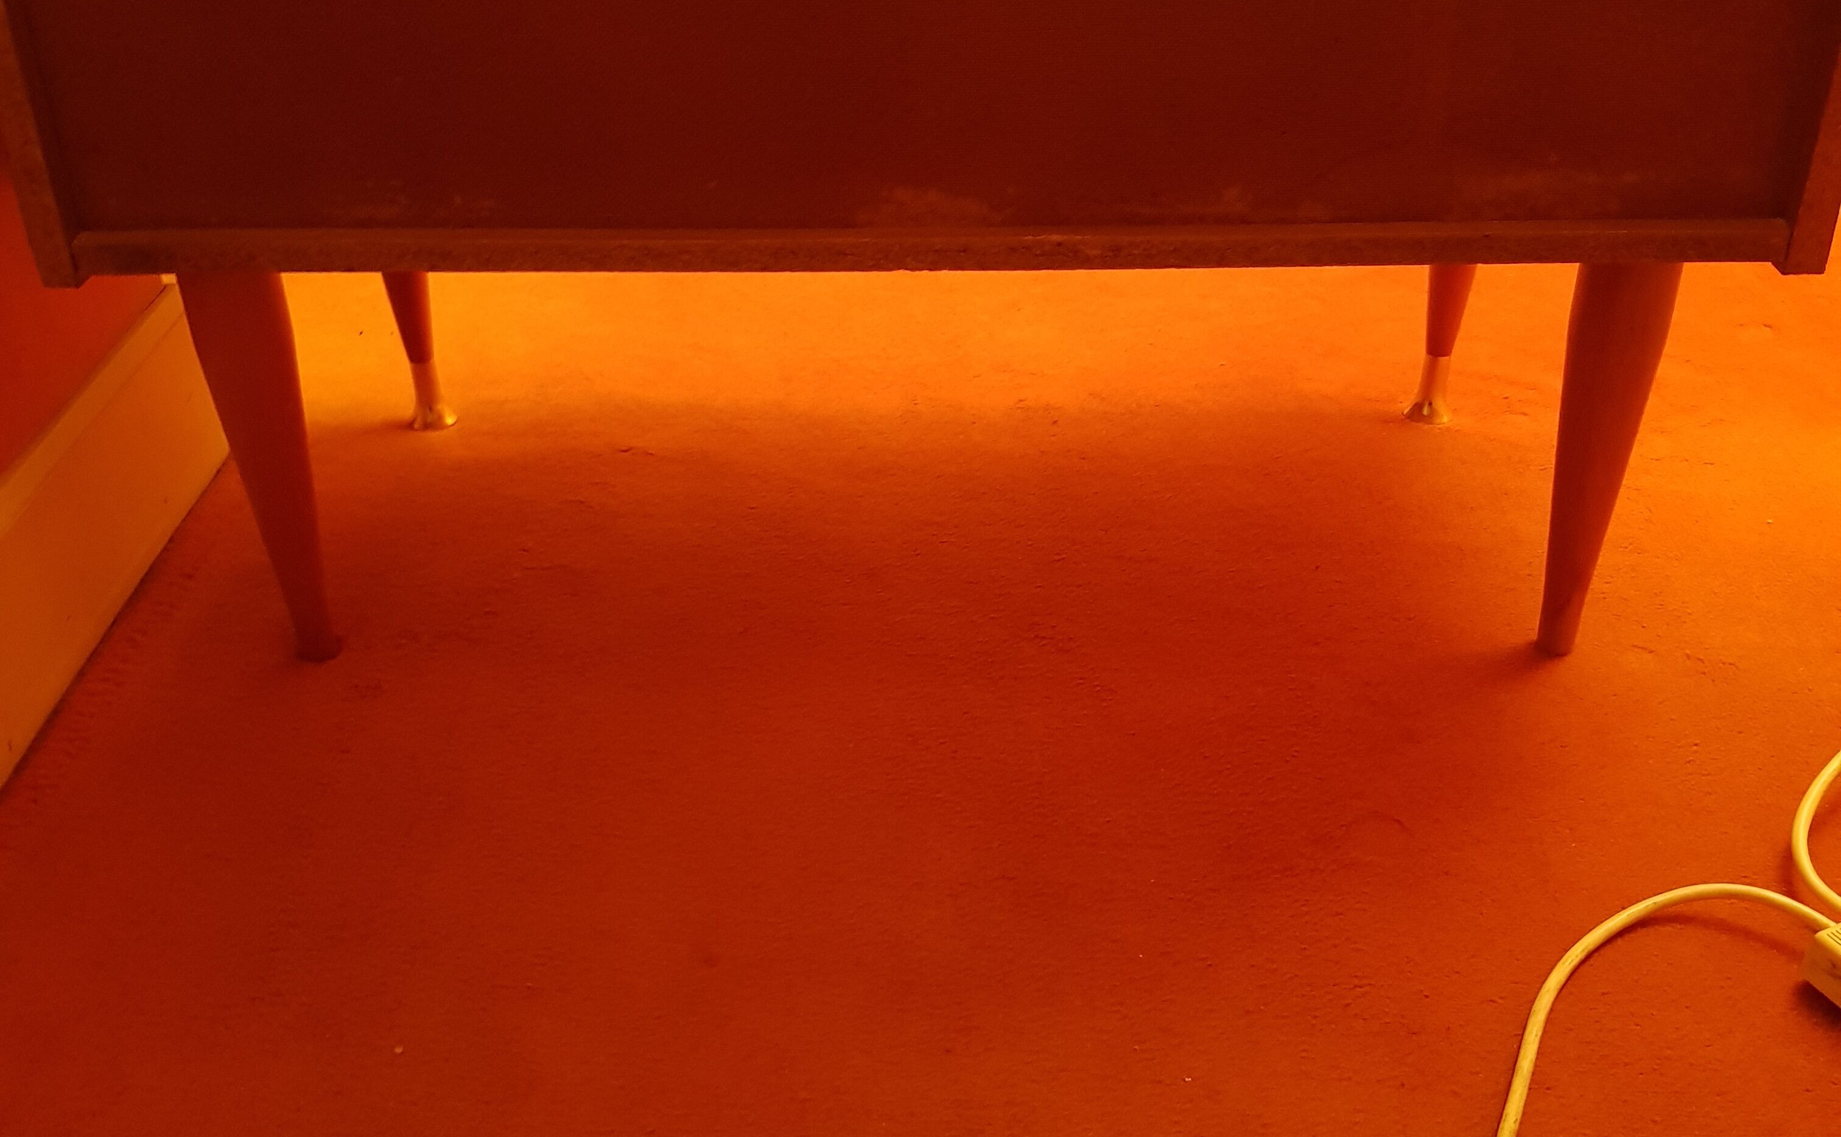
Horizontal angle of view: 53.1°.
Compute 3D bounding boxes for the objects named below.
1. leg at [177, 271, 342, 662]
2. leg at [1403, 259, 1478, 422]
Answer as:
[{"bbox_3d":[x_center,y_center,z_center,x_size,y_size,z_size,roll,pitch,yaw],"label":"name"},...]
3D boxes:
[{"bbox_3d":[-0.311,-0.055,0.884,0.046,0.228,0.046,0,31,1],"label":"leg"},{"bbox_3d":[0.315,-0.192,1.093,0.046,0.228,0.046,0,31,1],"label":"leg"}]

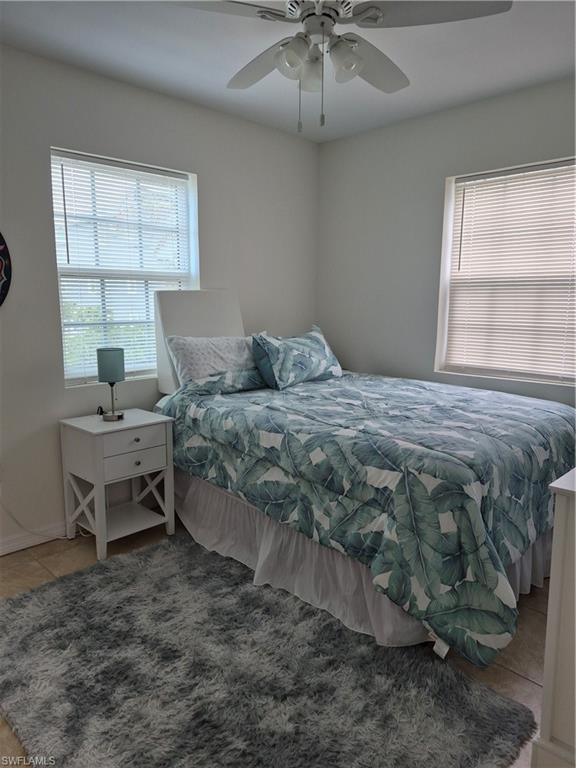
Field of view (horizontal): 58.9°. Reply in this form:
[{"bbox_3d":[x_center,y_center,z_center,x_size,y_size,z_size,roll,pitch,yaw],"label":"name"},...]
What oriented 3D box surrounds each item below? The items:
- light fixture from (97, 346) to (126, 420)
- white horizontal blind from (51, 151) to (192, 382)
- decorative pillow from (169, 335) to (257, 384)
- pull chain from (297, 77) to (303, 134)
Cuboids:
[{"bbox_3d":[-0.964,0.000,2.790,0.149,0.377,0.149,-10,14,-44],"label":"light fixture"},{"bbox_3d":[-0.927,-0.642,2.991,0.862,1.205,0.040,-10,14,-44],"label":"white horizontal blind"},{"bbox_3d":[-0.392,-0.138,3.113,0.645,0.413,0.171,-10,-16,-44],"label":"decorative pillow"},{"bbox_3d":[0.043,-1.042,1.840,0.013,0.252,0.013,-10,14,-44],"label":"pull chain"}]

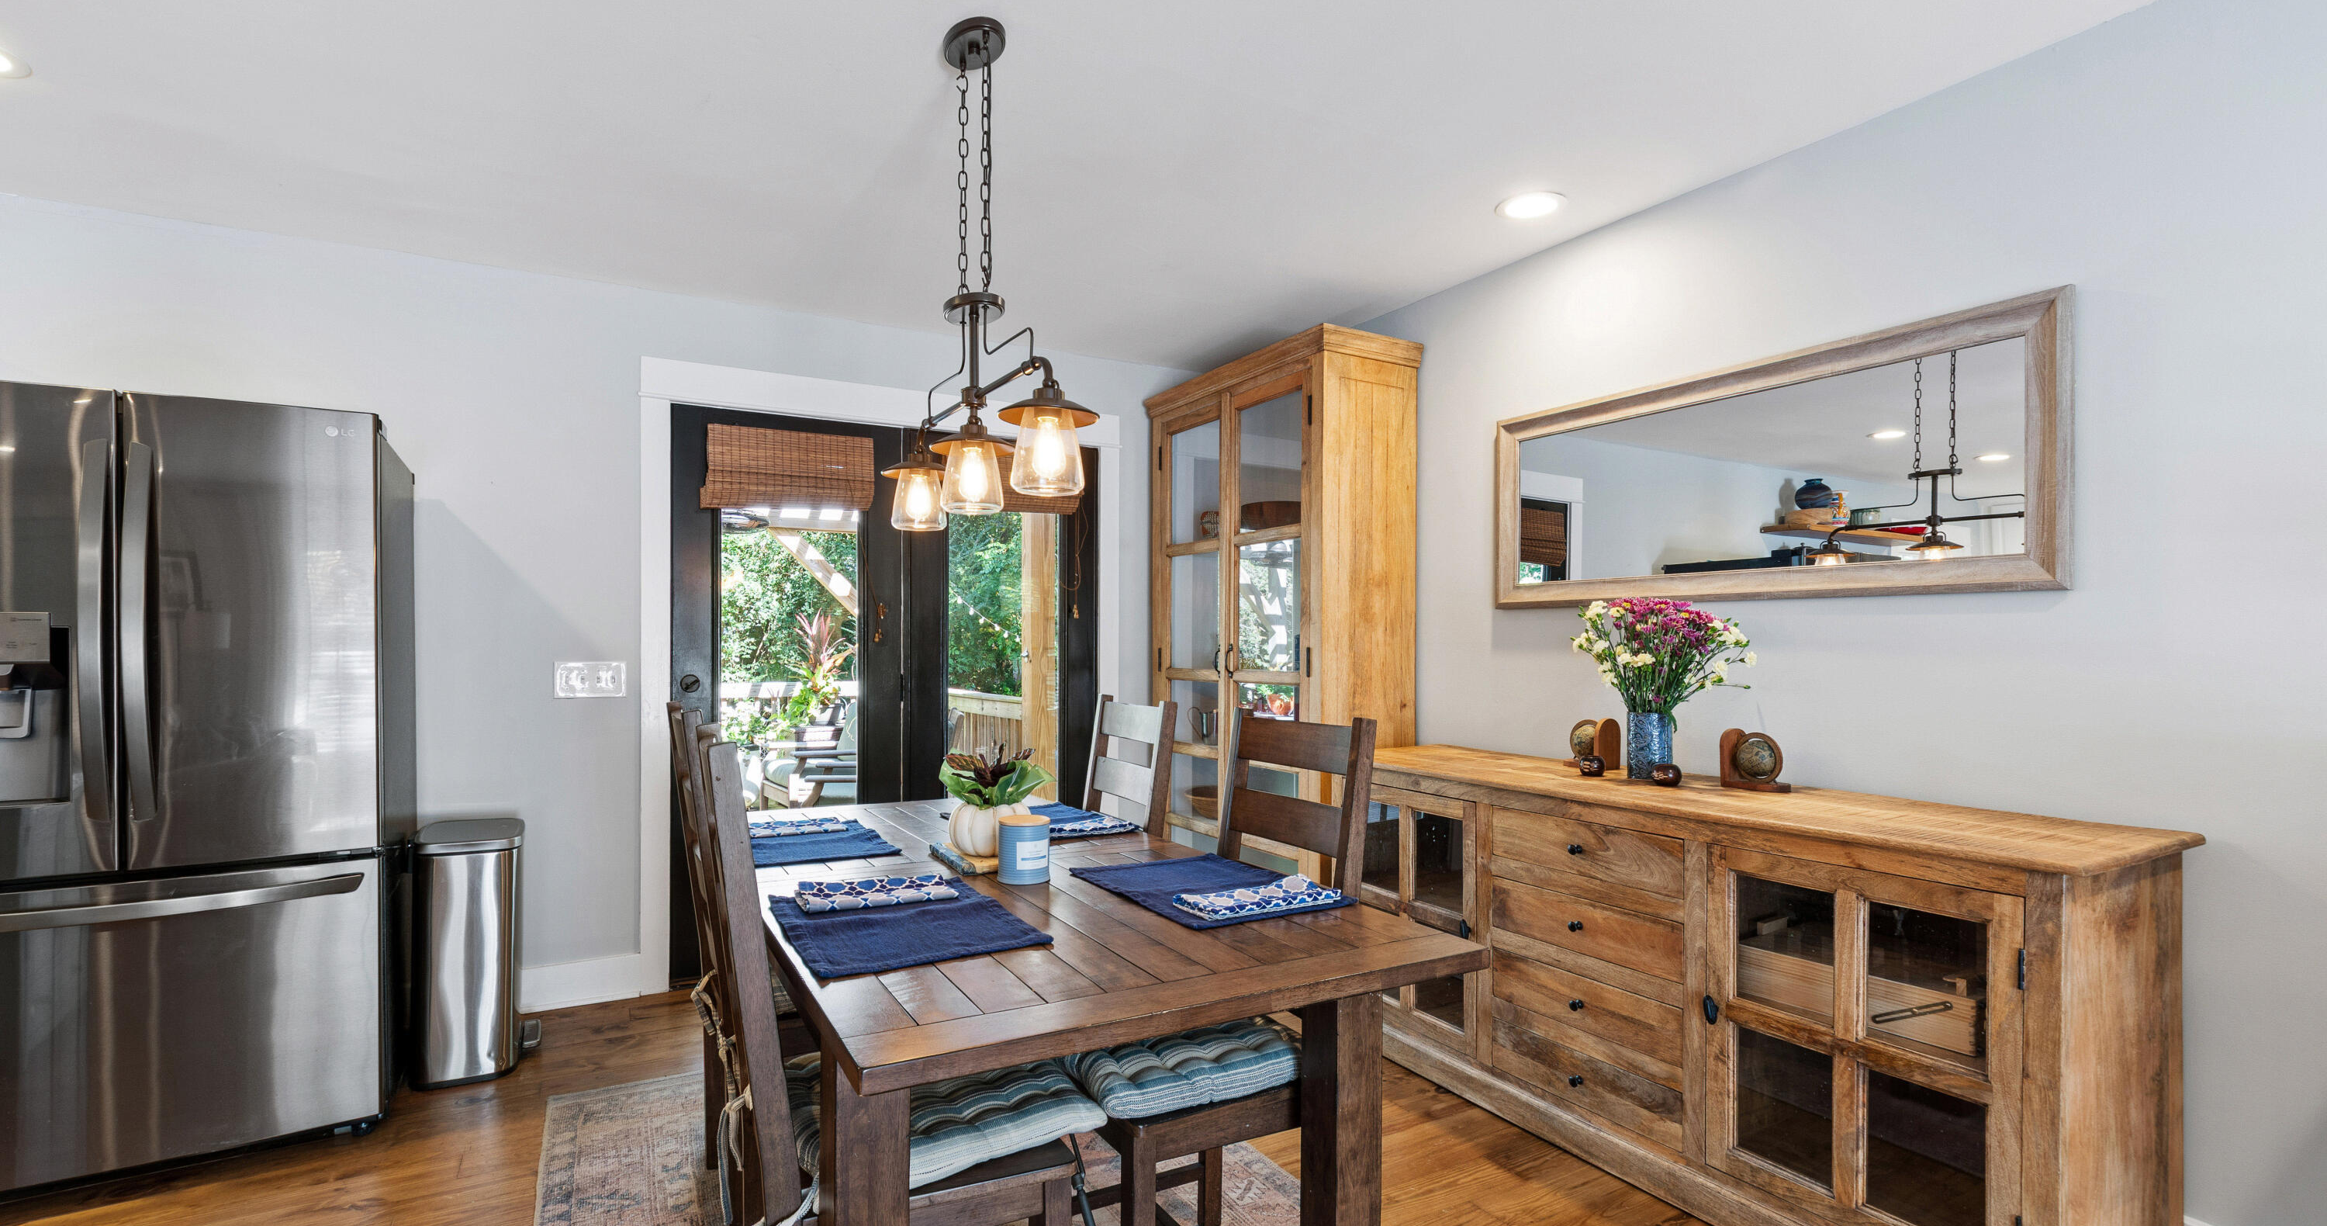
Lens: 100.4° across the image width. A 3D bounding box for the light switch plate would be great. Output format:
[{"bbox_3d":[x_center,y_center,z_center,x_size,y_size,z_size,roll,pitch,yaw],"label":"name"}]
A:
[{"bbox_3d":[-1.943,0.224,3.293,0.210,0.123,0.010,1,-1,-29],"label":"light switch plate"}]

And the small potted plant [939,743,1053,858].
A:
[{"bbox_3d":[-0.383,0.410,2.185,0.250,0.235,0.240,0,-1,0],"label":"small potted plant"}]

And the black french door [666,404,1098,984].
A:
[{"bbox_3d":[-1.030,0.300,3.843,1.660,2.050,0.060,1,-1,-29],"label":"black french door"}]

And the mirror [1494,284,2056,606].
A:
[{"bbox_3d":[1.472,-0.339,2.617,0.040,0.630,1.480,1,-1,-29],"label":"mirror"}]

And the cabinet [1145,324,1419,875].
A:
[{"bbox_3d":[0.445,0.178,3.945,0.500,2.310,1.180,1,-1,-29],"label":"cabinet"}]

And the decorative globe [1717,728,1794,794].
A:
[{"bbox_3d":[1.455,0.351,2.375,0.140,0.150,0.100,-1,-2,45],"label":"decorative globe"}]

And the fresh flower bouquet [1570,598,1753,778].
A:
[{"bbox_3d":[1.304,0.195,2.586,0.370,0.465,0.440,1,-1,-29],"label":"fresh flower bouquet"}]

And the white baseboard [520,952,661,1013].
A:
[{"bbox_3d":[-1.936,1.244,3.269,0.430,0.147,0.020,1,-1,-29],"label":"white baseboard"}]

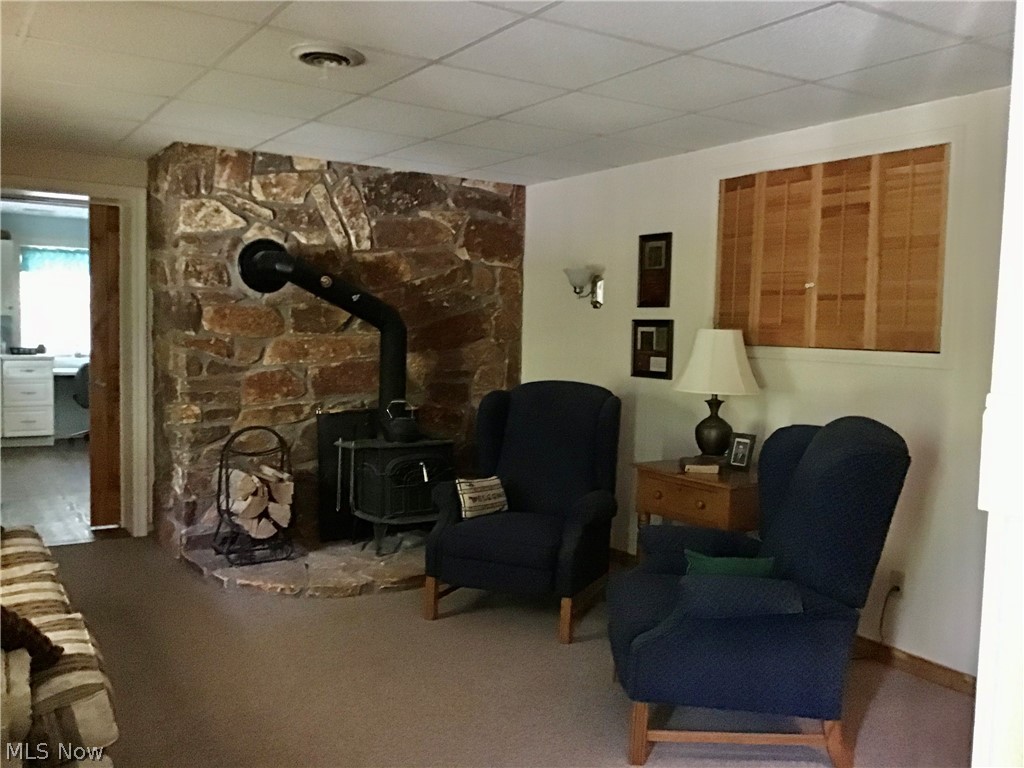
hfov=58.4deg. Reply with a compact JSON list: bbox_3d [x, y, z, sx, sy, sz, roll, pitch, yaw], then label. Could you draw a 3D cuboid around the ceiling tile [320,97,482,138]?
[{"bbox_3d":[-0.500,-1.196,4.121,0.600,0.020,0.597,-1,4,-33],"label":"ceiling tile"}]

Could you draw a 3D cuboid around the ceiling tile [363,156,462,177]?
[{"bbox_3d":[-0.570,-1.284,5.364,0.598,0.025,0.334,-1,4,-32],"label":"ceiling tile"}]

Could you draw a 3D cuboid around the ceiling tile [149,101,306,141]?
[{"bbox_3d":[-1.353,-1.243,4.332,0.605,0.020,0.605,-1,4,-33],"label":"ceiling tile"}]

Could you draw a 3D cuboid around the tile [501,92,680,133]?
[{"bbox_3d":[0.340,-1.161,3.942,0.600,0.020,0.597,-1,4,-33],"label":"tile"}]

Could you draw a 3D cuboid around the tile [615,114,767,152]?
[{"bbox_3d":[0.839,-1.167,4.262,0.567,0.020,0.597,-1,4,-33],"label":"tile"}]

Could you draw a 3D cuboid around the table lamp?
[{"bbox_3d":[0.964,0.038,4.285,0.395,0.600,0.395,2,4,0],"label":"table lamp"}]

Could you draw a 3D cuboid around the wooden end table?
[{"bbox_3d":[0.944,0.754,4.204,0.504,0.705,0.626,-1,4,-33],"label":"wooden end table"}]

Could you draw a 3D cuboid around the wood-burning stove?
[{"bbox_3d":[-0.896,0.069,5.109,1.050,1.700,0.700,-1,4,-33],"label":"wood-burning stove"}]

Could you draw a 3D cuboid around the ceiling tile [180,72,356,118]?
[{"bbox_3d":[-1.017,-1.198,3.797,0.598,0.025,0.595,-1,4,-32],"label":"ceiling tile"}]

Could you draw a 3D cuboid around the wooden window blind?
[{"bbox_3d":[1.345,-0.563,4.028,0.040,0.803,1.205,-1,4,-33],"label":"wooden window blind"}]

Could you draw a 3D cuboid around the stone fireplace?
[{"bbox_3d":[-1.053,-0.199,5.780,2.180,2.230,0.690,-1,4,-32],"label":"stone fireplace"}]

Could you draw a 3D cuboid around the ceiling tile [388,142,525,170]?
[{"bbox_3d":[-0.314,-1.251,4.963,0.598,0.025,0.595,-1,4,-32],"label":"ceiling tile"}]

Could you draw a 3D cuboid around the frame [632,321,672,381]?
[{"bbox_3d":[0.751,-0.186,4.933,0.022,0.309,0.318,-1,4,-33],"label":"frame"}]

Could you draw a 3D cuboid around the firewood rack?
[{"bbox_3d":[-1.371,0.575,4.857,0.340,0.675,0.290,-1,4,-32],"label":"firewood rack"}]

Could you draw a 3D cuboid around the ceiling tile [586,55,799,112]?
[{"bbox_3d":[0.661,-1.128,3.455,0.605,0.020,0.605,-1,4,-33],"label":"ceiling tile"}]

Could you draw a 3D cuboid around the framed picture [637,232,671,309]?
[{"bbox_3d":[0.761,-0.607,4.910,0.022,0.388,0.252,-1,4,-33],"label":"framed picture"}]

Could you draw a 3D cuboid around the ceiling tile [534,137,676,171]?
[{"bbox_3d":[0.515,-1.212,4.773,0.573,0.025,0.595,-1,4,-32],"label":"ceiling tile"}]

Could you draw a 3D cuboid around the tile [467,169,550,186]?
[{"bbox_3d":[-0.069,-1.290,5.690,0.573,0.025,0.346,-1,4,-32],"label":"tile"}]

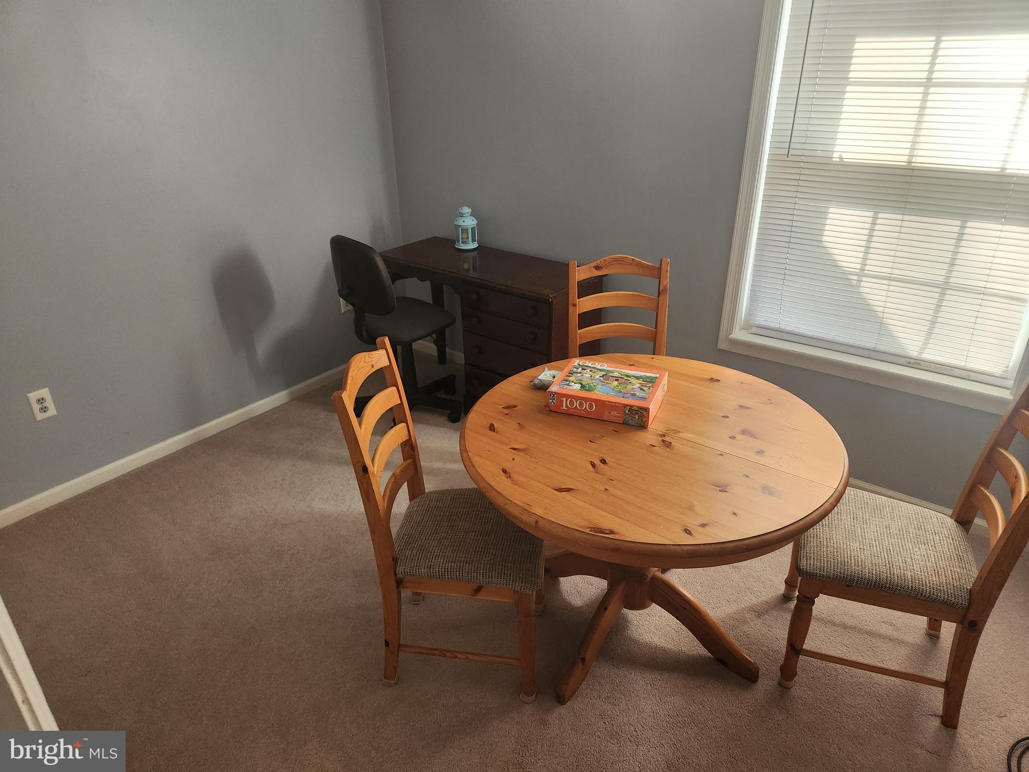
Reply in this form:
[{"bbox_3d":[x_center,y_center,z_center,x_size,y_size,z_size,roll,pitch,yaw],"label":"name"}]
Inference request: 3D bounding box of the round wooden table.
[{"bbox_3d":[0.385,0.442,2.098,1.060,0.735,1.060,-1,26,1],"label":"round wooden table"}]

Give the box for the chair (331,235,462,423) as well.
[{"bbox_3d":[-0.547,-0.286,3.390,0.560,0.975,0.620,16,31,33],"label":"chair"}]

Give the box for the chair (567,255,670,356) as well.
[{"bbox_3d":[0.415,0.056,2.623,0.430,0.978,0.500,-2,26,0],"label":"chair"}]

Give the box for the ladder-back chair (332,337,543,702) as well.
[{"bbox_3d":[-0.164,0.386,1.963,0.500,0.978,0.430,2,26,7],"label":"ladder-back chair"}]

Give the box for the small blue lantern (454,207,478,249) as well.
[{"bbox_3d":[-0.261,-0.848,3.653,0.127,0.212,0.127,-1,26,1],"label":"small blue lantern"}]

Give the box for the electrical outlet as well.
[{"bbox_3d":[-1.929,0.079,2.796,0.007,0.122,0.078,18,31,34],"label":"electrical outlet"}]

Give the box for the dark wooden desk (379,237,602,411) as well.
[{"bbox_3d":[-0.133,-0.268,3.570,1.184,0.769,0.448,20,33,38],"label":"dark wooden desk"}]

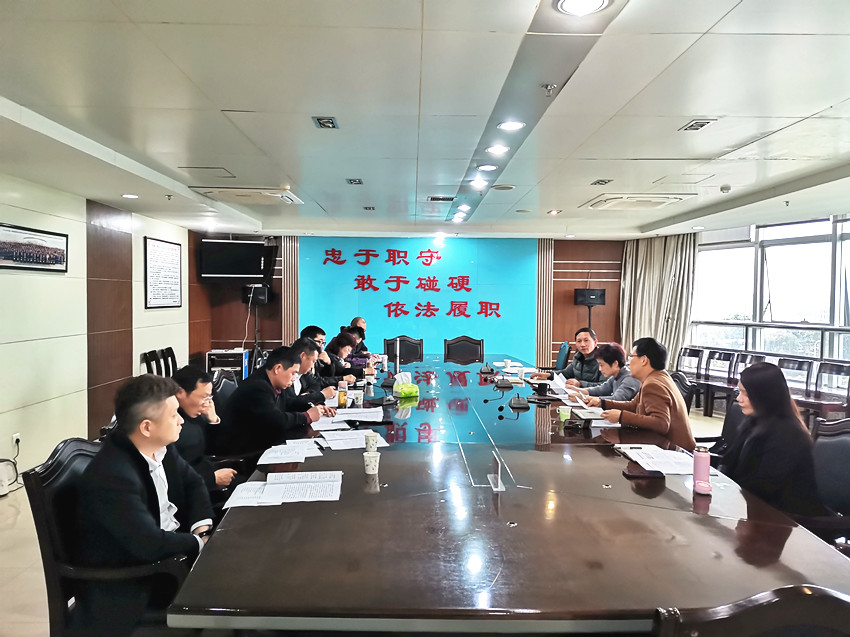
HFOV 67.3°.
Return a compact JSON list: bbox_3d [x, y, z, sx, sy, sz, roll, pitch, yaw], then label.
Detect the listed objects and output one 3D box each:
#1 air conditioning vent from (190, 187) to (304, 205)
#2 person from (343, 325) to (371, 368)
[{"bbox_3d":[-1.896,-1.326,6.924,0.970,0.050,1.000,0,2,-1],"label":"air conditioning vent"},{"bbox_3d":[-0.885,0.689,6.700,0.720,1.220,0.520,0,2,-1],"label":"person"}]

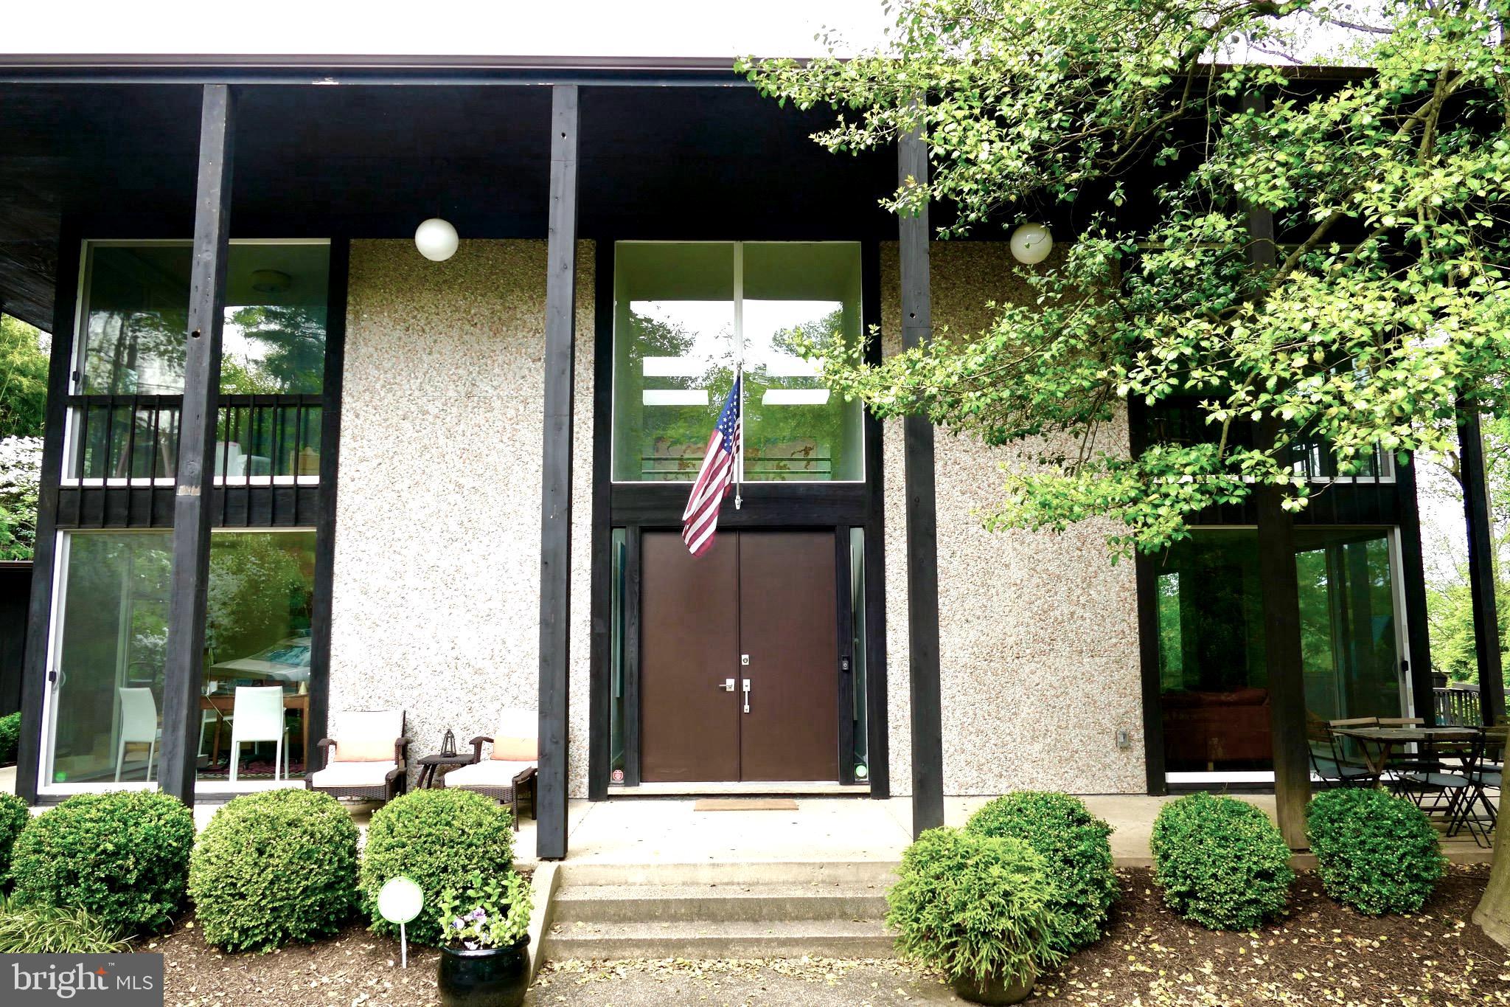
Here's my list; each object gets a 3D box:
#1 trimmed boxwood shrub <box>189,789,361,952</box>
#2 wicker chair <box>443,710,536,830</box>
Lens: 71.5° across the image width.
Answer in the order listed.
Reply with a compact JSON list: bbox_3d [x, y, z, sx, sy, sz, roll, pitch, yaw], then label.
[{"bbox_3d":[-2.793,2.127,6.125,0.920,0.890,0.900,0,-7,-1],"label":"trimmed boxwood shrub"},{"bbox_3d":[-2.076,2.224,8.896,0.780,0.840,1.380,-1,-7,7],"label":"wicker chair"}]

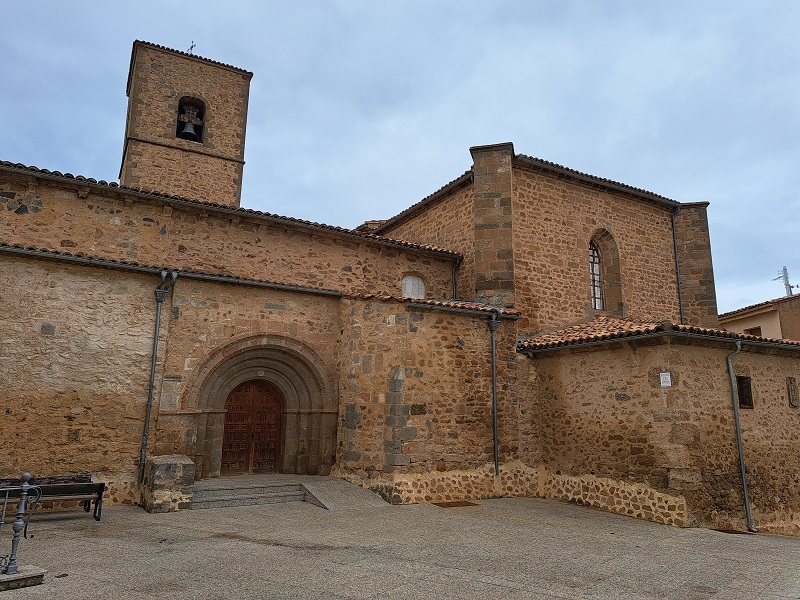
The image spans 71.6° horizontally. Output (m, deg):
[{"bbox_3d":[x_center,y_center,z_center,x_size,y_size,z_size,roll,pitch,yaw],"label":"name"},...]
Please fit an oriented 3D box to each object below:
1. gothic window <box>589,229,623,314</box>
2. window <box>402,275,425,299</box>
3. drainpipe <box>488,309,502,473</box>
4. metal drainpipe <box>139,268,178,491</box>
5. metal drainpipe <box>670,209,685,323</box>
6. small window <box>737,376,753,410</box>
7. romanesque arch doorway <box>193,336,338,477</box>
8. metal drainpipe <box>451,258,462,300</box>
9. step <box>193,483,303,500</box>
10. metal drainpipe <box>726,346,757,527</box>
[{"bbox_3d":[6.620,-0.842,18.465,1.550,3.100,0.500,7,-13,-29],"label":"gothic window"},{"bbox_3d":[0.382,-0.296,17.209,0.820,0.970,0.250,8,-14,-32],"label":"window"},{"bbox_3d":[2.353,2.237,13.654,0.270,4.050,0.260,1,-12,0],"label":"drainpipe"},{"bbox_3d":[-5.420,1.671,12.392,0.420,4.750,0.330,8,-14,-32],"label":"metal drainpipe"},{"bbox_3d":[10.094,-1.185,20.078,0.140,4.200,0.200,7,-13,-29],"label":"metal drainpipe"},{"bbox_3d":[7.534,2.042,12.196,0.540,0.680,0.200,7,-13,-28],"label":"small window"},{"bbox_3d":[-3.488,2.638,14.061,3.850,3.480,0.750,8,-14,-32],"label":"romanesque arch doorway"},{"bbox_3d":[1.779,-0.694,17.876,0.140,1.500,0.320,8,-14,-32],"label":"metal drainpipe"},{"bbox_3d":[-3.178,4.076,11.692,2.350,0.190,0.400,8,-14,-32],"label":"step"},{"bbox_3d":[7.184,2.812,11.589,0.130,3.920,0.320,7,-13,-28],"label":"metal drainpipe"}]

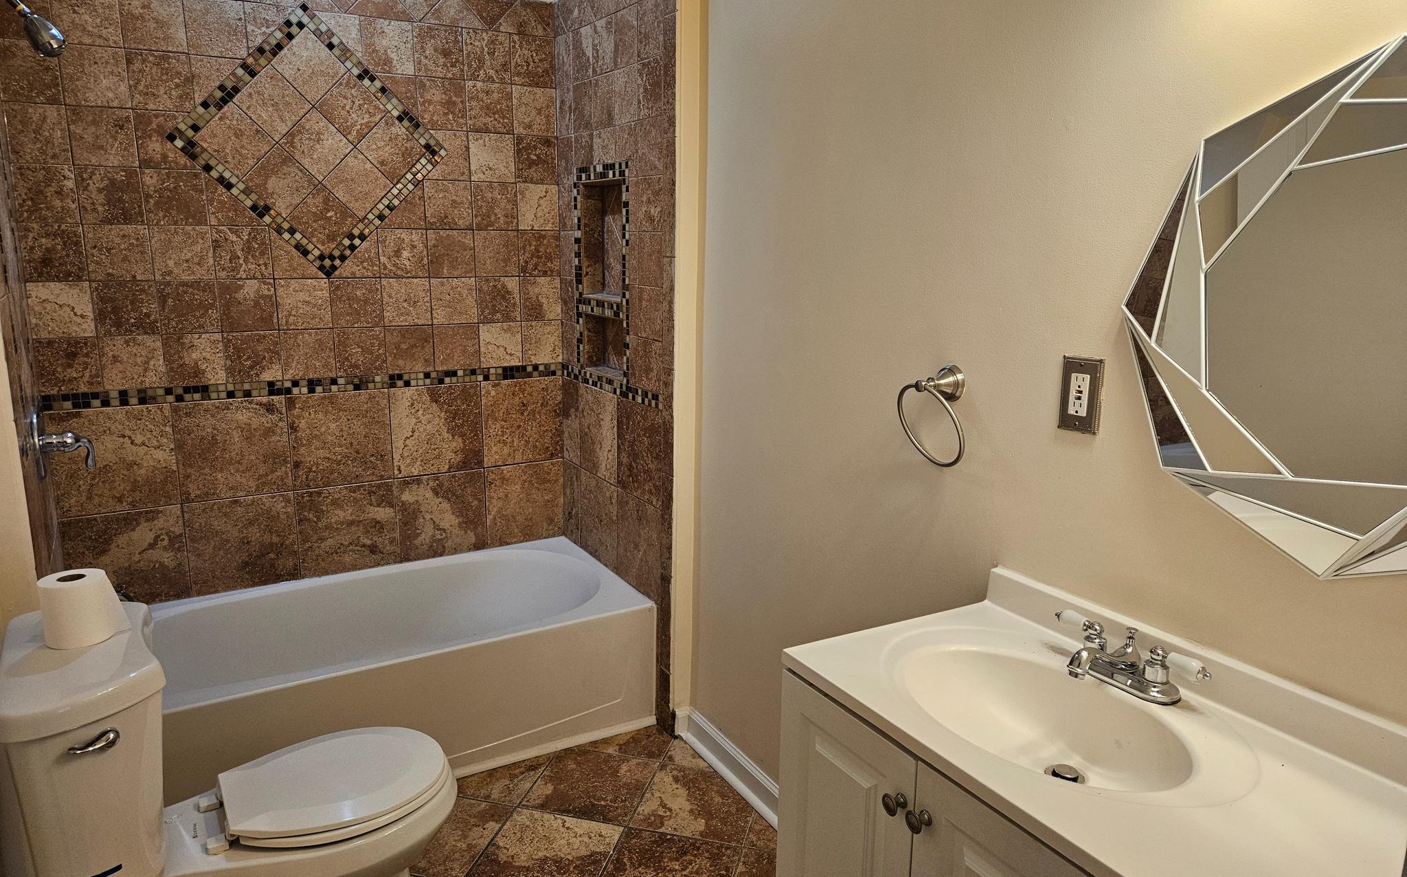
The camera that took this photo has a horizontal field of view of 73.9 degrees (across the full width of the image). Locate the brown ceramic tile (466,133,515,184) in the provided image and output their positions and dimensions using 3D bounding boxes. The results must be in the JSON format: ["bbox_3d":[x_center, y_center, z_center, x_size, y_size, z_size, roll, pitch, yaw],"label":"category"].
[{"bbox_3d":[-0.686,-0.914,3.043,0.147,0.152,0.010,-6,13,-29],"label":"brown ceramic tile"}]

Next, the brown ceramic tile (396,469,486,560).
[{"bbox_3d":[-0.881,0.258,3.158,0.300,0.281,0.010,-7,14,-30],"label":"brown ceramic tile"}]

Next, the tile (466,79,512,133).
[{"bbox_3d":[-0.679,-1.058,2.989,0.149,0.149,0.010,-7,14,-30],"label":"tile"}]

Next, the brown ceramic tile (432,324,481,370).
[{"bbox_3d":[-0.819,-0.304,3.091,0.148,0.147,0.010,-6,13,-29],"label":"brown ceramic tile"}]

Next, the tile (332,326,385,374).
[{"bbox_3d":[-1.088,-0.274,2.958,0.149,0.149,0.009,-7,14,-29],"label":"tile"}]

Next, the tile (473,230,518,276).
[{"bbox_3d":[-0.690,-0.618,3.124,0.150,0.150,0.010,-7,14,-29],"label":"tile"}]

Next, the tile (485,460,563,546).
[{"bbox_3d":[-0.634,0.232,3.342,0.286,0.288,0.010,-7,15,-30],"label":"tile"}]

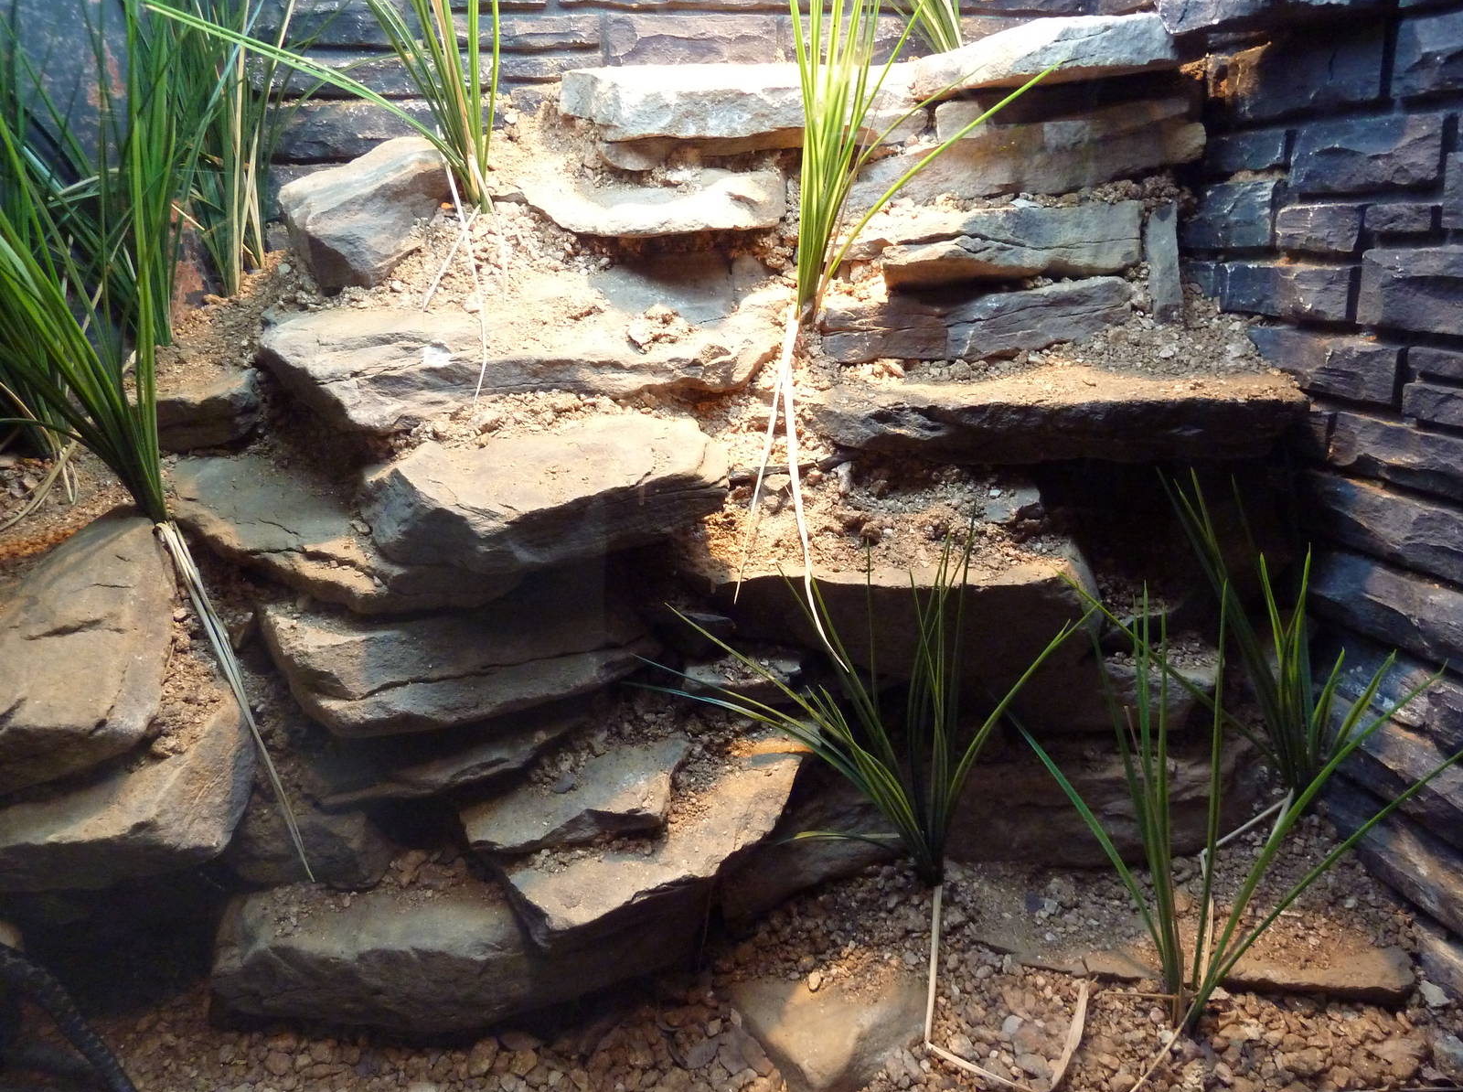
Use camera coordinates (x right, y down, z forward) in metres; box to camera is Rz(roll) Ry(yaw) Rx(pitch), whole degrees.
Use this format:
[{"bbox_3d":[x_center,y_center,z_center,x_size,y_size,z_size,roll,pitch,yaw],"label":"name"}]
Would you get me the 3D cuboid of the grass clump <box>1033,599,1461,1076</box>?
[{"bbox_3d":[0.475,0.264,1.011,0.407,0.446,0.339,0,17,0],"label":"grass clump"}]

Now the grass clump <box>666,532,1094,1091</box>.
[{"bbox_3d":[0.160,0.219,1.129,0.436,0.446,0.388,0,17,0],"label":"grass clump"}]

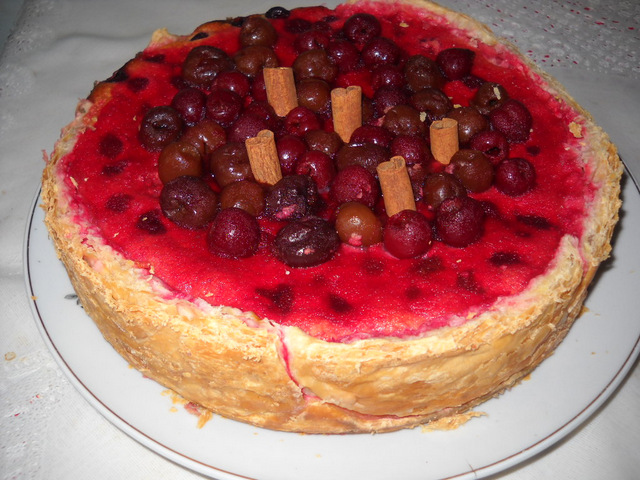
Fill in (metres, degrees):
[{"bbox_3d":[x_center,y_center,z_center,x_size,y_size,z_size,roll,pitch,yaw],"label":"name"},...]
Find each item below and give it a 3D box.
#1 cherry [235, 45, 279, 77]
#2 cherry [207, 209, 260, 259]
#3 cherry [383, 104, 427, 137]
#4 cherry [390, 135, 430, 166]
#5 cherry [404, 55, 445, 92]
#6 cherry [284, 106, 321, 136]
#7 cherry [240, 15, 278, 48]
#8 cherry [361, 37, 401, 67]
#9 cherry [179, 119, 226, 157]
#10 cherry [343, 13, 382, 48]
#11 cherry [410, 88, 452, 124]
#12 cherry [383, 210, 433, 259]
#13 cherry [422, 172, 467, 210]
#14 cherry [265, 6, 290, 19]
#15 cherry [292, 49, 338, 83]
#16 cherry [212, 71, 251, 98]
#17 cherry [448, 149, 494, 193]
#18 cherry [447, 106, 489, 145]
[{"bbox_3d":[-0.032,-0.088,0.351,0.022,0.018,0.021,0,49,0],"label":"cherry"},{"bbox_3d":[-0.034,-0.003,0.277,0.021,0.019,0.020,0,49,0],"label":"cherry"},{"bbox_3d":[0.040,-0.056,0.336,0.021,0.018,0.020,0,47,0],"label":"cherry"},{"bbox_3d":[0.040,-0.038,0.308,0.019,0.018,0.019,2,47,0],"label":"cherry"},{"bbox_3d":[0.052,-0.082,0.347,0.020,0.018,0.019,0,49,0],"label":"cherry"},{"bbox_3d":[-0.008,-0.057,0.338,0.018,0.017,0.017,0,47,0],"label":"cherry"},{"bbox_3d":[-0.032,-0.111,0.374,0.020,0.018,0.020,2,47,0],"label":"cherry"},{"bbox_3d":[0.032,-0.098,0.367,0.019,0.018,0.019,0,48,0],"label":"cherry"},{"bbox_3d":[-0.052,-0.044,0.314,0.019,0.018,0.019,0,49,0],"label":"cherry"},{"bbox_3d":[0.023,-0.111,0.373,0.020,0.019,0.020,0,48,0],"label":"cherry"},{"bbox_3d":[0.052,-0.062,0.330,0.020,0.018,0.020,0,48,0],"label":"cherry"},{"bbox_3d":[0.034,-0.002,0.274,0.020,0.019,0.020,2,47,0],"label":"cherry"},{"bbox_3d":[0.053,-0.020,0.297,0.019,0.017,0.019,0,48,0],"label":"cherry"},{"bbox_3d":[-0.024,-0.128,0.394,0.015,0.009,0.014,2,47,0],"label":"cherry"},{"bbox_3d":[-0.003,-0.087,0.352,0.022,0.018,0.020,2,47,0],"label":"cherry"},{"bbox_3d":[-0.044,-0.075,0.347,0.019,0.017,0.019,0,48,0],"label":"cherry"},{"bbox_3d":[0.068,-0.031,0.313,0.020,0.019,0.019,0,47,0],"label":"cherry"},{"bbox_3d":[0.070,-0.054,0.335,0.020,0.019,0.019,0,47,0],"label":"cherry"}]

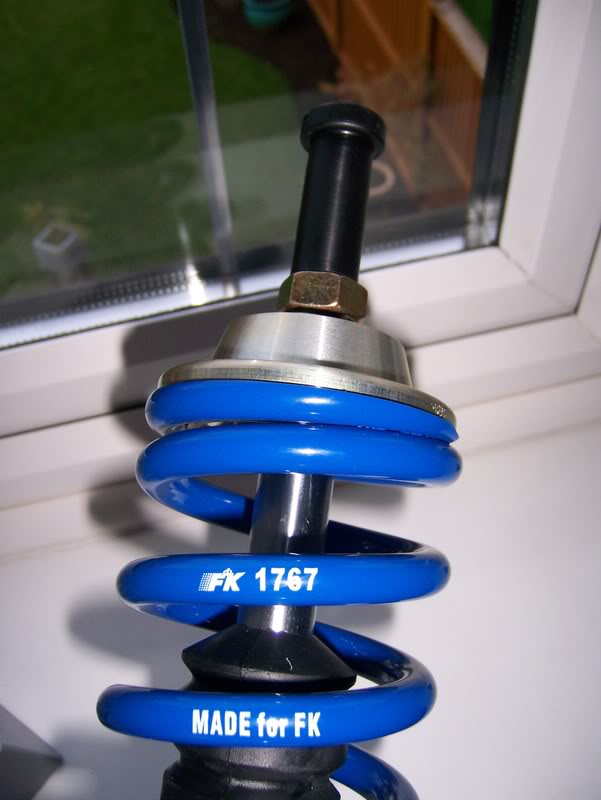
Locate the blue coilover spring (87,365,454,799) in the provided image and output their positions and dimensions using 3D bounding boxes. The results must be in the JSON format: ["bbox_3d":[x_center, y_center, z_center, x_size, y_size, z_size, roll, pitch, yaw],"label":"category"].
[{"bbox_3d":[-0.008,0.077,0.232,0.091,0.091,0.155,8,83,0],"label":"blue coilover spring"}]

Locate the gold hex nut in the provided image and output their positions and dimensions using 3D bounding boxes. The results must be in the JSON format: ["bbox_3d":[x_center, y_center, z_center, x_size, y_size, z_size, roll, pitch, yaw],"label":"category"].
[{"bbox_3d":[0.006,-0.029,0.244,0.026,0.023,0.010,7,83,10],"label":"gold hex nut"}]

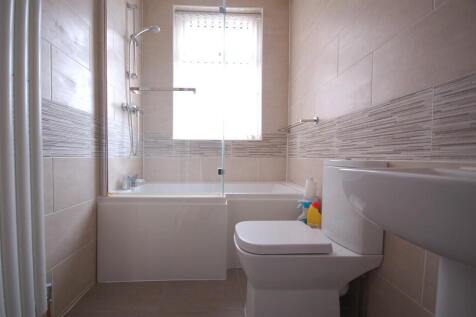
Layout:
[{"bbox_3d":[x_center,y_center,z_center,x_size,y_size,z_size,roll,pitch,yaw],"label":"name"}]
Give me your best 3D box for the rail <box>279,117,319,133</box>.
[{"bbox_3d":[0.549,-0.298,1.865,0.122,0.055,0.670,1,0,-5],"label":"rail"}]

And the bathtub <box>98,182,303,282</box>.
[{"bbox_3d":[-0.193,0.564,1.799,1.595,0.578,0.815,1,0,-5],"label":"bathtub"}]

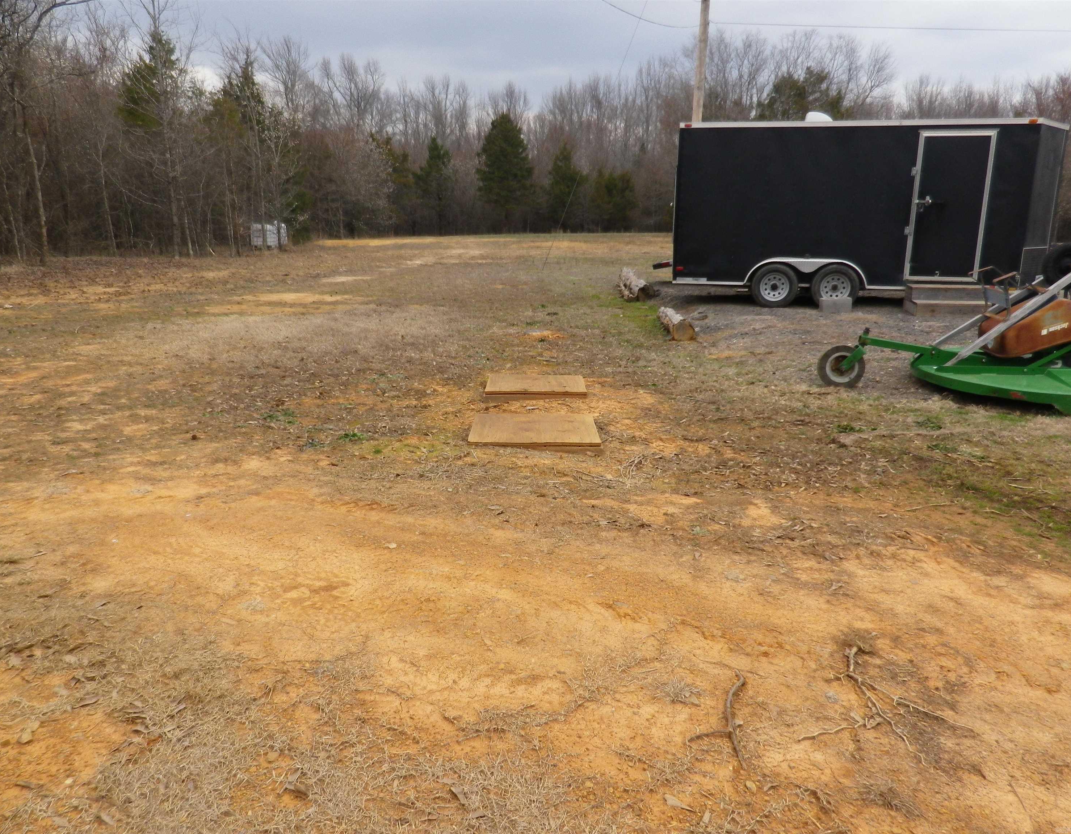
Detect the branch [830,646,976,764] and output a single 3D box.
[{"bbox_3d":[1.141,0.873,2.589,0.273,0.070,0.619,-4,14,-17],"label":"branch"}]

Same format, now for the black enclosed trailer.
[{"bbox_3d":[5.170,-3.083,12.426,5.917,2.642,2.370,4,14,12],"label":"black enclosed trailer"}]

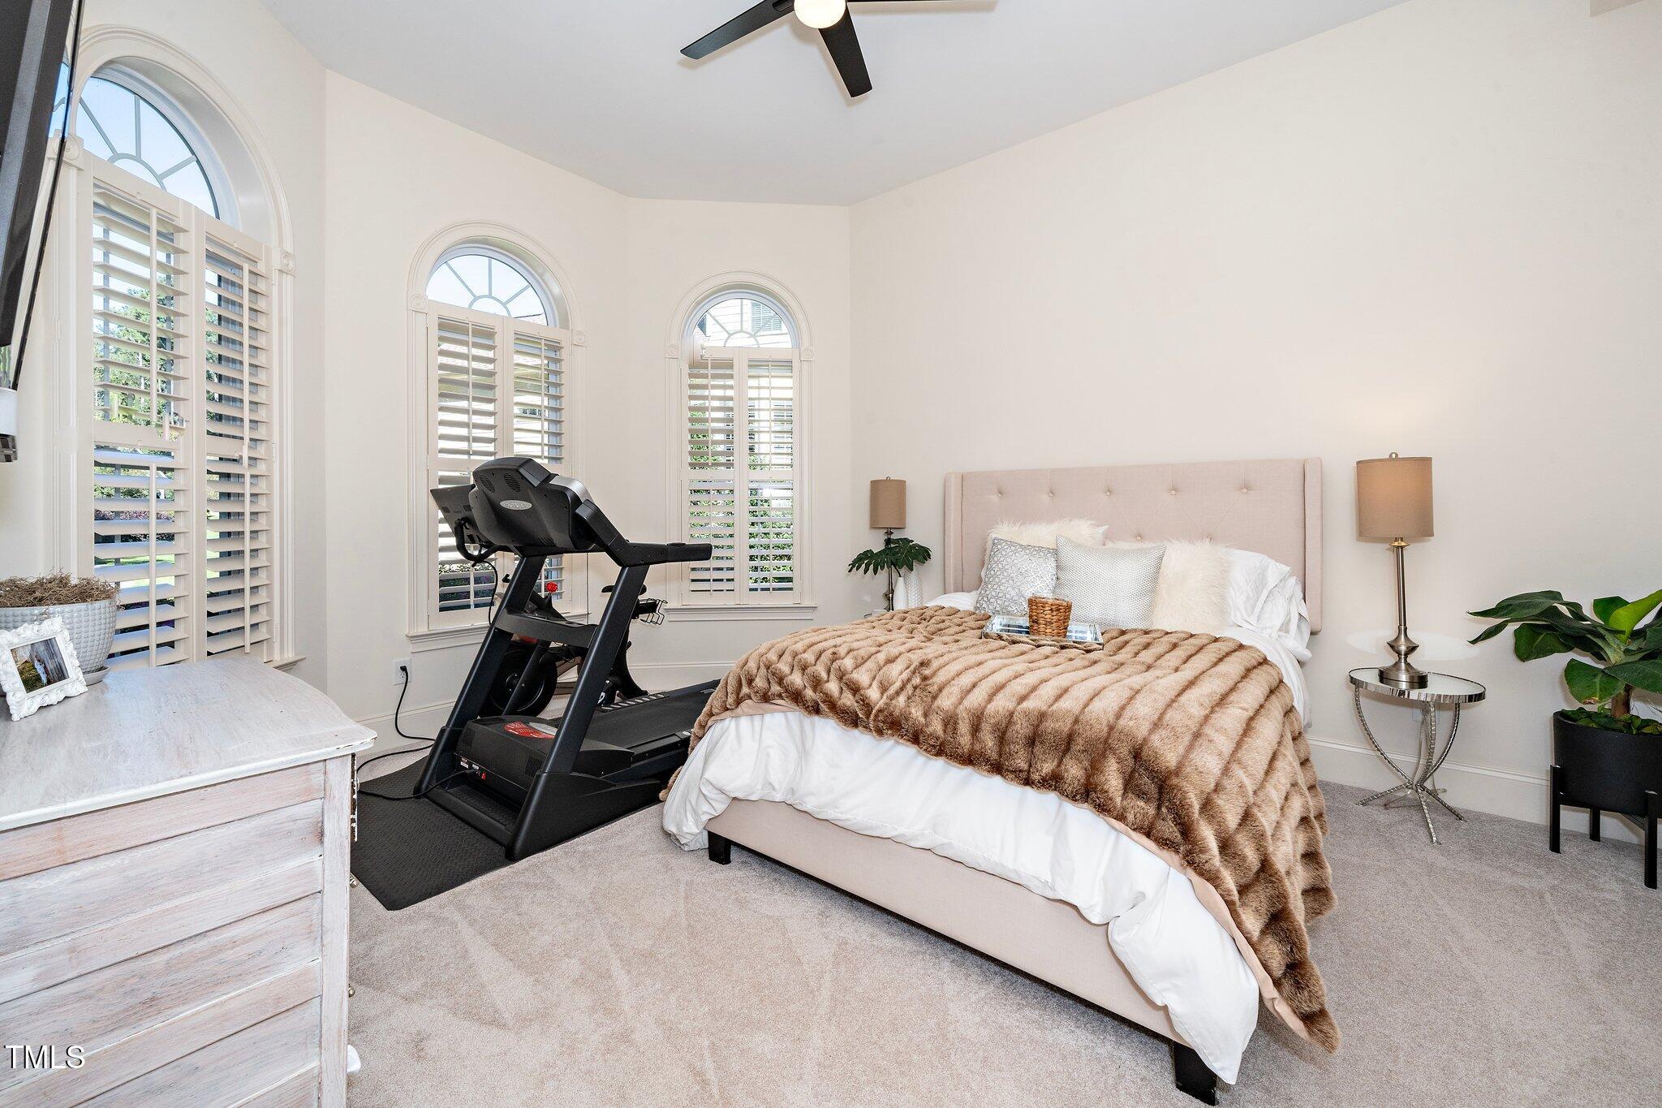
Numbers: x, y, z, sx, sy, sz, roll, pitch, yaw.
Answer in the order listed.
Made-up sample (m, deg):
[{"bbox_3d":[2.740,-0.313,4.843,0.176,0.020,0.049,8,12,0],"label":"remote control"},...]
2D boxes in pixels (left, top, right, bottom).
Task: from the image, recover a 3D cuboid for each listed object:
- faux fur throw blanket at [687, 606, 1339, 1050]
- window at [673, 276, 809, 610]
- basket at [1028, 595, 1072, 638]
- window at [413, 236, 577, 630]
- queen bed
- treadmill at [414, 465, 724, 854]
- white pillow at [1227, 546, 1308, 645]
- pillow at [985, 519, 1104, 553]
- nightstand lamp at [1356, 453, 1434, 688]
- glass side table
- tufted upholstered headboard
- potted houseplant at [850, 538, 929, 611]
[{"bbox_3d":[0.643,0.663,2.368,1.904,0.678,1.523,2,4,38],"label":"faux fur throw blanket"},{"bbox_3d":[-0.600,-0.732,4.336,0.855,2.150,0.140,0,3,-6],"label":"window"},{"bbox_3d":[0.864,0.249,2.558,0.158,0.142,0.158,2,4,38],"label":"basket"},{"bbox_3d":[-1.864,-0.684,3.637,0.140,2.124,0.887,2,3,39],"label":"window"},{"bbox_3d":[0.823,0.320,2.560,1.785,1.411,2.118,2,4,38],"label":"queen bed"},{"bbox_3d":[-0.785,0.281,3.161,0.833,1.398,1.975,2,4,39],"label":"treadmill"},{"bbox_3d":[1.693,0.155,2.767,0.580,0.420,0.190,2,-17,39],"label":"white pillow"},{"bbox_3d":[1.053,0.082,3.279,0.540,0.470,0.170,2,-15,39],"label":"pillow"},{"bbox_3d":[2.163,0.052,2.461,0.220,0.871,0.220,2,4,38],"label":"nightstand lamp"},{"bbox_3d":[2.184,0.733,2.403,0.375,0.522,0.375,2,3,39],"label":"glass side table"},{"bbox_3d":[1.414,-0.075,3.321,1.764,0.720,0.200,2,4,38],"label":"tufted upholstered headboard"},{"bbox_3d":[0.360,0.142,3.850,0.460,0.487,0.360,2,3,39],"label":"potted houseplant"}]

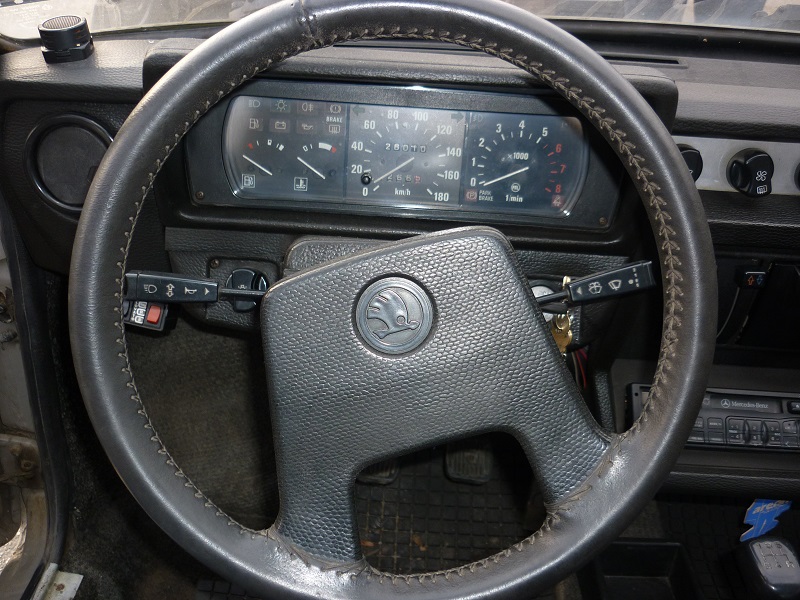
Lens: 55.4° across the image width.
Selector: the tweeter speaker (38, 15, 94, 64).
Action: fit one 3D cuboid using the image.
[{"bbox_3d":[-0.292,-0.228,0.670,0.044,0.034,0.044,3,35,2],"label":"tweeter speaker"}]

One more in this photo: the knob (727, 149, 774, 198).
[{"bbox_3d":[0.289,-0.105,0.630,0.037,0.038,0.023,3,15,2],"label":"knob"}]

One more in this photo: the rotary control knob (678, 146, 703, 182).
[{"bbox_3d":[0.231,-0.109,0.630,0.037,0.038,0.023,3,15,2],"label":"rotary control knob"}]

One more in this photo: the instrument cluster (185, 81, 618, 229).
[{"bbox_3d":[0.000,-0.124,0.644,0.346,0.105,0.060,3,12,2],"label":"instrument cluster"}]

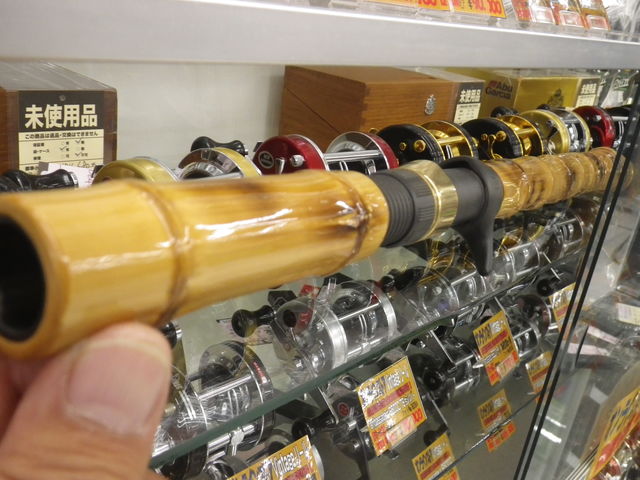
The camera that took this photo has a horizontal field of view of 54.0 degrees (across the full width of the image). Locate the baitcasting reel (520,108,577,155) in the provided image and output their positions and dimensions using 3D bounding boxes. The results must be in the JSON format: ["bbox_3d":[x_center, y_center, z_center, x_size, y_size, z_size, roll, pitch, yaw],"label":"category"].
[{"bbox_3d":[0.184,-0.075,0.505,0.058,0.058,0.077,26,28,37],"label":"baitcasting reel"}]

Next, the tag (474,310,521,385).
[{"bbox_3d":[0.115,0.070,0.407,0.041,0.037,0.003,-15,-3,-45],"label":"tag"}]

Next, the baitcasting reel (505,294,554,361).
[{"bbox_3d":[0.220,0.089,0.658,0.056,0.056,0.076,26,28,37],"label":"baitcasting reel"}]

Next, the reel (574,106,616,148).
[{"bbox_3d":[0.260,-0.097,0.596,0.058,0.058,0.080,26,28,37],"label":"reel"}]

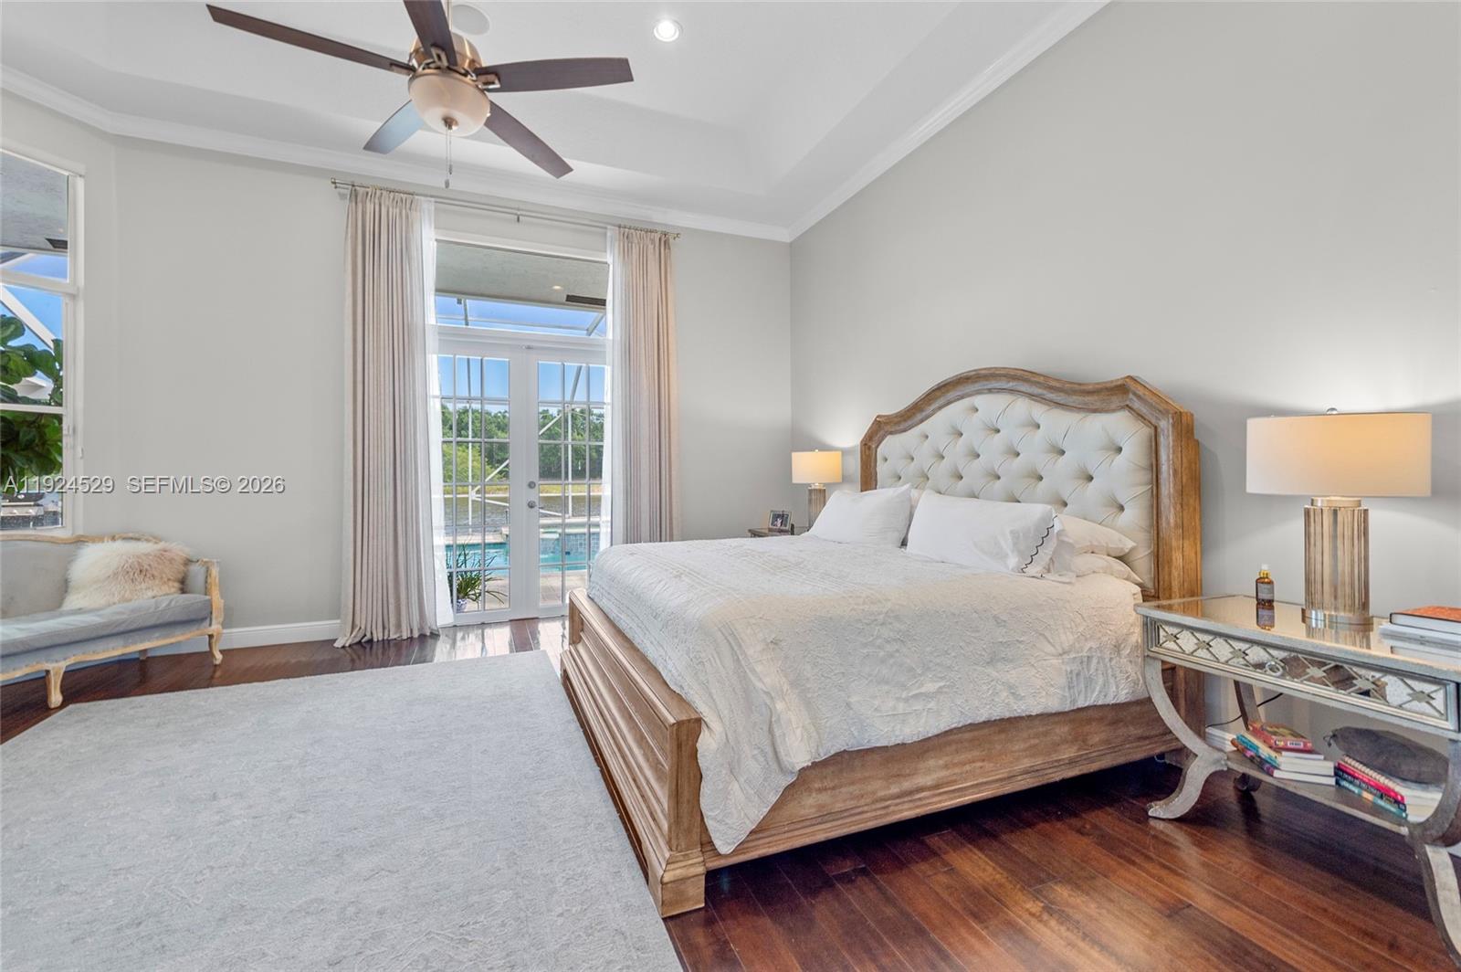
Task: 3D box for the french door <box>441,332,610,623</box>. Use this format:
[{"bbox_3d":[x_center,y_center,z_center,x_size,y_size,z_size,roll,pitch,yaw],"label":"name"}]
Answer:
[{"bbox_3d":[-1.795,-0.055,4.979,1.581,2.442,0.090,0,0,-21],"label":"french door"}]

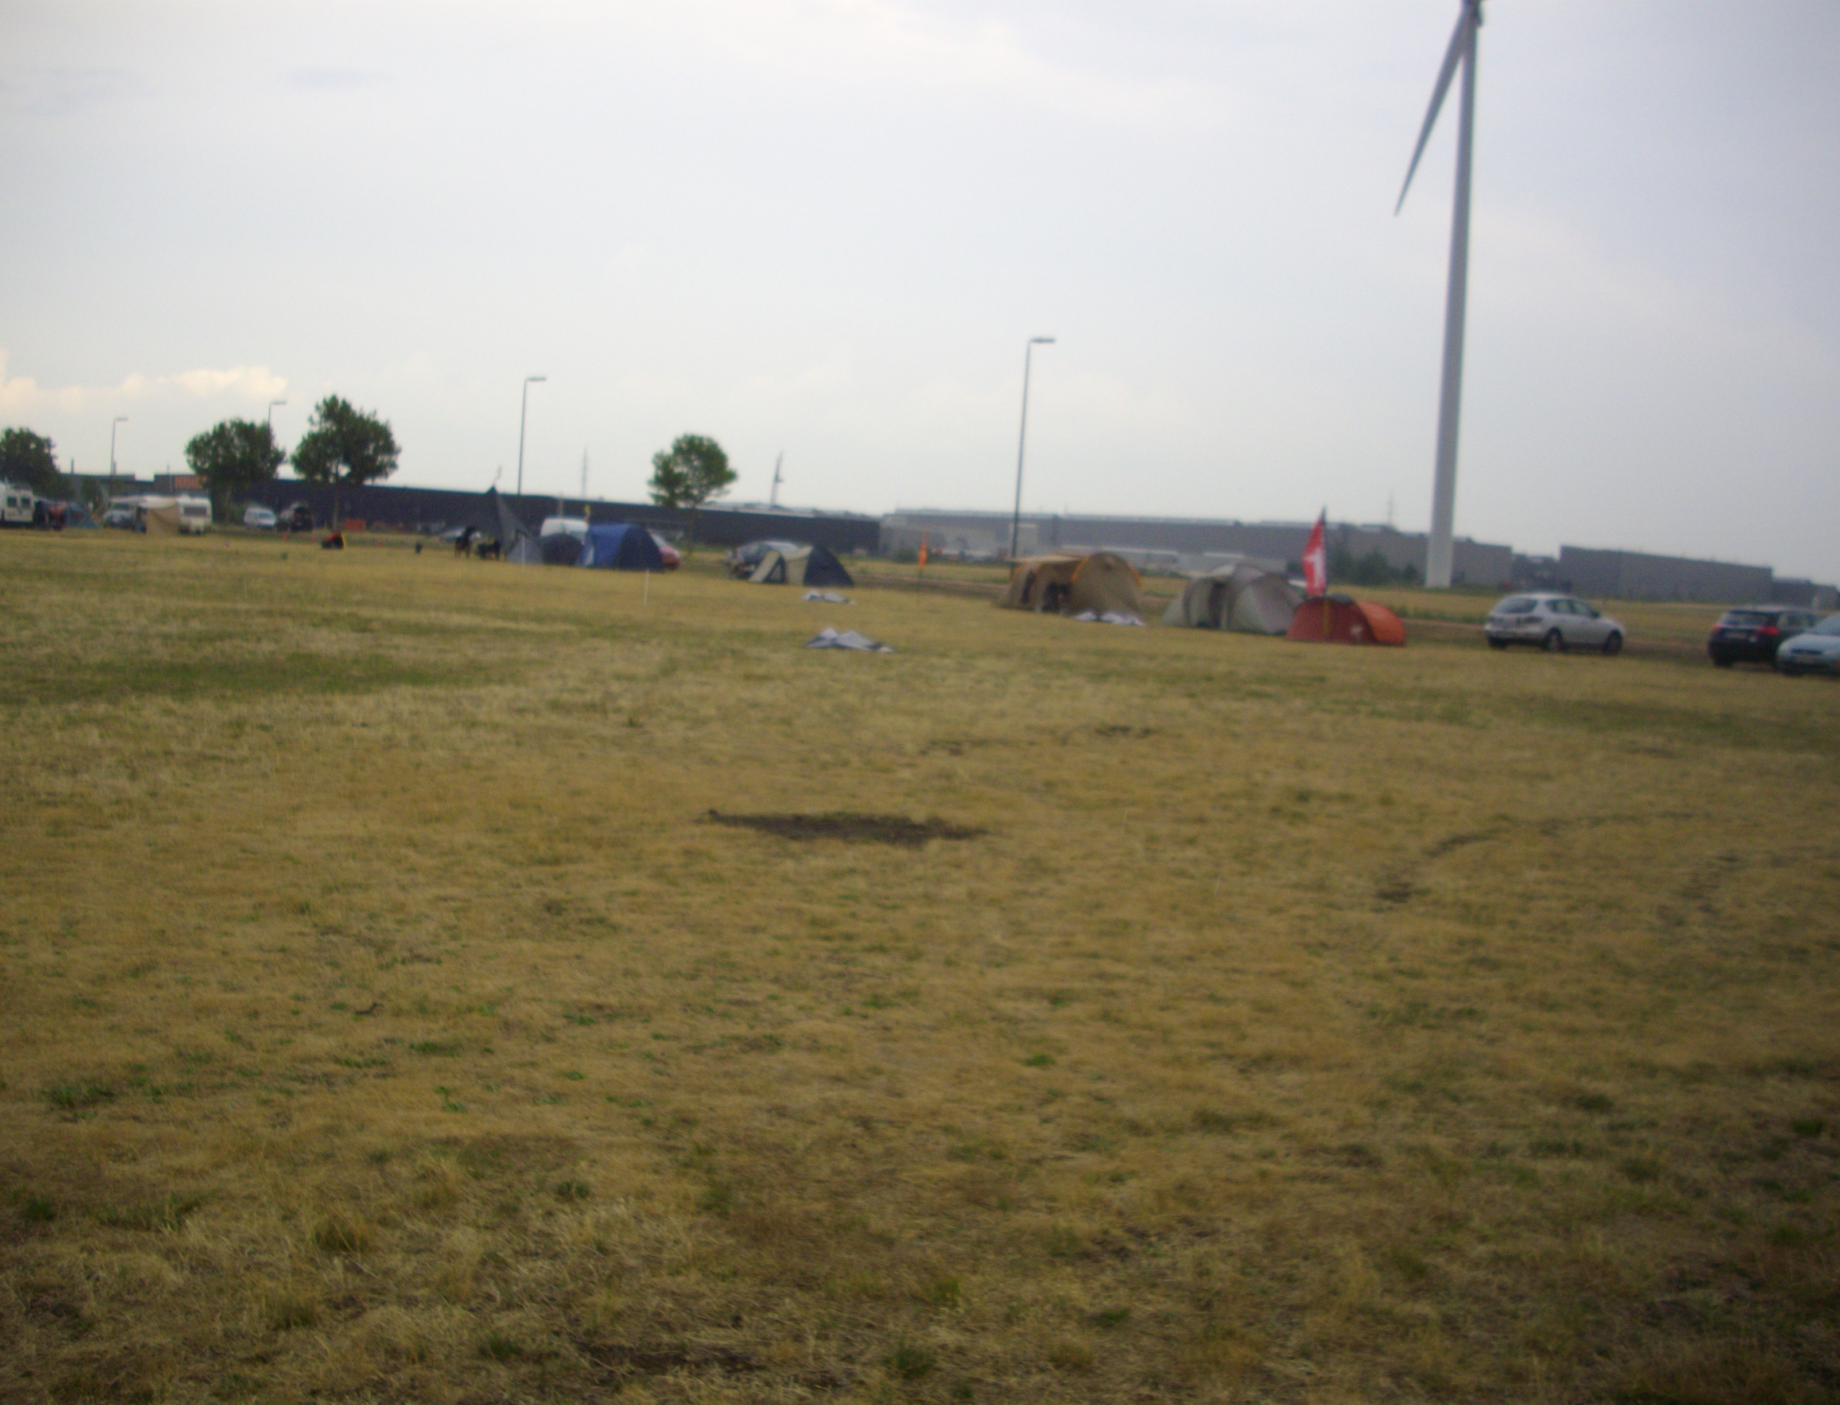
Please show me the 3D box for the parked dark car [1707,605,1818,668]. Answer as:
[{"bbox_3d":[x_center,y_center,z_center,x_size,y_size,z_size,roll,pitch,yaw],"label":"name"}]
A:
[{"bbox_3d":[21.787,-1.646,51.000,1.800,1.470,4.350,7,6,43],"label":"parked dark car"}]

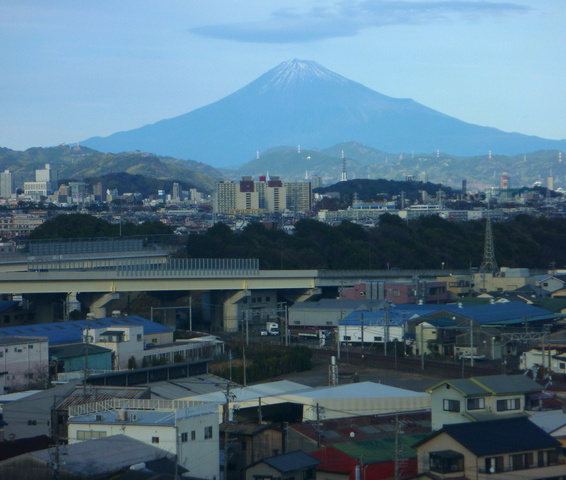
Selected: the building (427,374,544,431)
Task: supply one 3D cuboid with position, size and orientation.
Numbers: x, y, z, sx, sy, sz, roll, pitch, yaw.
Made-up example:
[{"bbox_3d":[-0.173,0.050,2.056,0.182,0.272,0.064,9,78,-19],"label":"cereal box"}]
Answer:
[{"bbox_3d":[23.780,20.030,273.860,11.200,7.800,7.800,-1,1,-32],"label":"building"}]

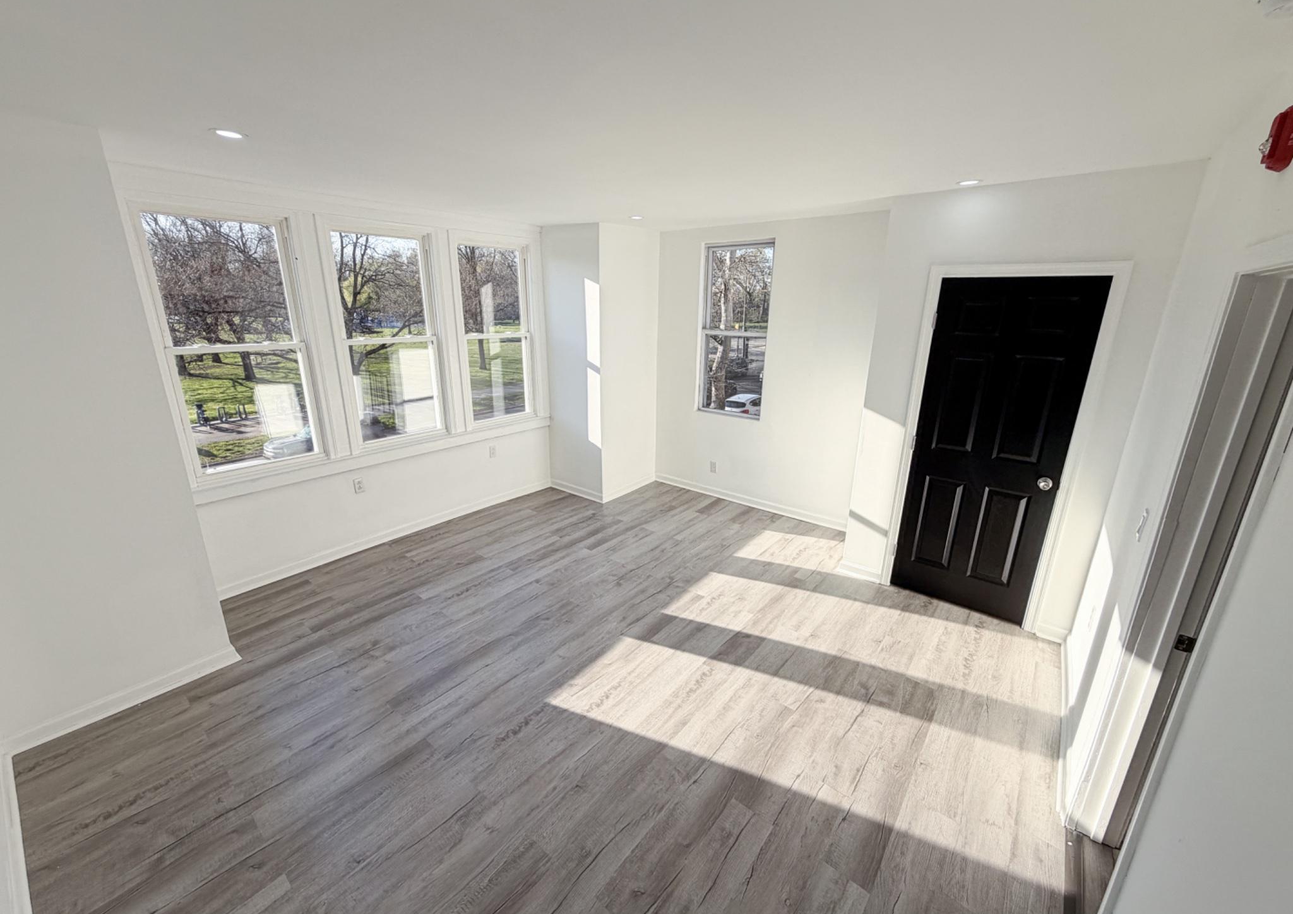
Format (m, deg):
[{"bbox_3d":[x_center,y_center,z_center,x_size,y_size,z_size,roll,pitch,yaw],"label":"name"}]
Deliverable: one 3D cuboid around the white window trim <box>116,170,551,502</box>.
[{"bbox_3d":[-1.875,-0.872,3.936,0.076,1.818,2.936,14,21,36],"label":"white window trim"}]

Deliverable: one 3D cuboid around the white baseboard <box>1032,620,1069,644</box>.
[{"bbox_3d":[2.395,1.039,3.096,0.137,0.086,0.020,14,21,36],"label":"white baseboard"}]

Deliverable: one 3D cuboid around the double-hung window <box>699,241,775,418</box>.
[{"bbox_3d":[0.802,-1.143,4.787,0.705,1.554,0.095,14,21,36],"label":"double-hung window"}]

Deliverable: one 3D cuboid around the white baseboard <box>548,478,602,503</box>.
[{"bbox_3d":[-0.706,0.337,5.270,0.728,0.086,0.020,14,21,36],"label":"white baseboard"}]

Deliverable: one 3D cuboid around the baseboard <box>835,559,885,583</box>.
[{"bbox_3d":[1.537,0.826,3.760,0.287,0.086,0.020,14,21,36],"label":"baseboard"}]

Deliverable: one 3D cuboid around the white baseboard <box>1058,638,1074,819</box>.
[{"bbox_3d":[2.018,1.207,2.524,0.020,0.086,1.387,14,21,36],"label":"white baseboard"}]

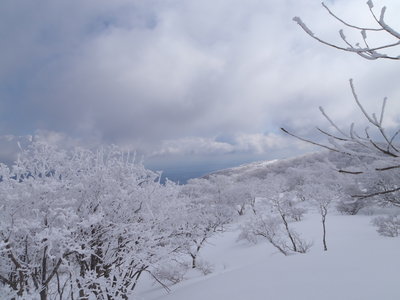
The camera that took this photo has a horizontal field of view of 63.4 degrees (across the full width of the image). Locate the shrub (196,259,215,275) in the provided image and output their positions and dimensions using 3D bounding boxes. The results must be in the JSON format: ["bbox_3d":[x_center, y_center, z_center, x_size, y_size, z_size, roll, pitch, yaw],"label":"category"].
[{"bbox_3d":[0.170,3.600,10.000,0.560,0.450,0.500,0,-1,0],"label":"shrub"}]

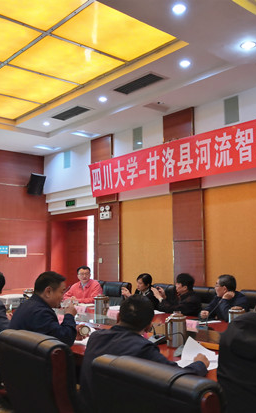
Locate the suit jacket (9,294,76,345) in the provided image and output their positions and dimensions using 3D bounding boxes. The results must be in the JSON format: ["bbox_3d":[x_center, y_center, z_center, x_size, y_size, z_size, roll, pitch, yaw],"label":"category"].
[{"bbox_3d":[-0.440,0.880,2.468,0.500,0.730,0.550,4,-8,-37],"label":"suit jacket"}]

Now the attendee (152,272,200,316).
[{"bbox_3d":[0.467,1.245,3.979,0.780,1.250,0.540,2,-7,-22],"label":"attendee"}]

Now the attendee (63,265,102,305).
[{"bbox_3d":[-0.614,1.413,5.739,0.580,1.250,0.750,-3,-6,23],"label":"attendee"}]

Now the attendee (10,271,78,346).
[{"bbox_3d":[-0.423,1.056,2.463,0.800,1.320,0.560,4,-8,-37],"label":"attendee"}]

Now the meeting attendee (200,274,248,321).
[{"bbox_3d":[0.969,1.255,4.036,0.750,1.180,0.600,3,-7,-34],"label":"meeting attendee"}]

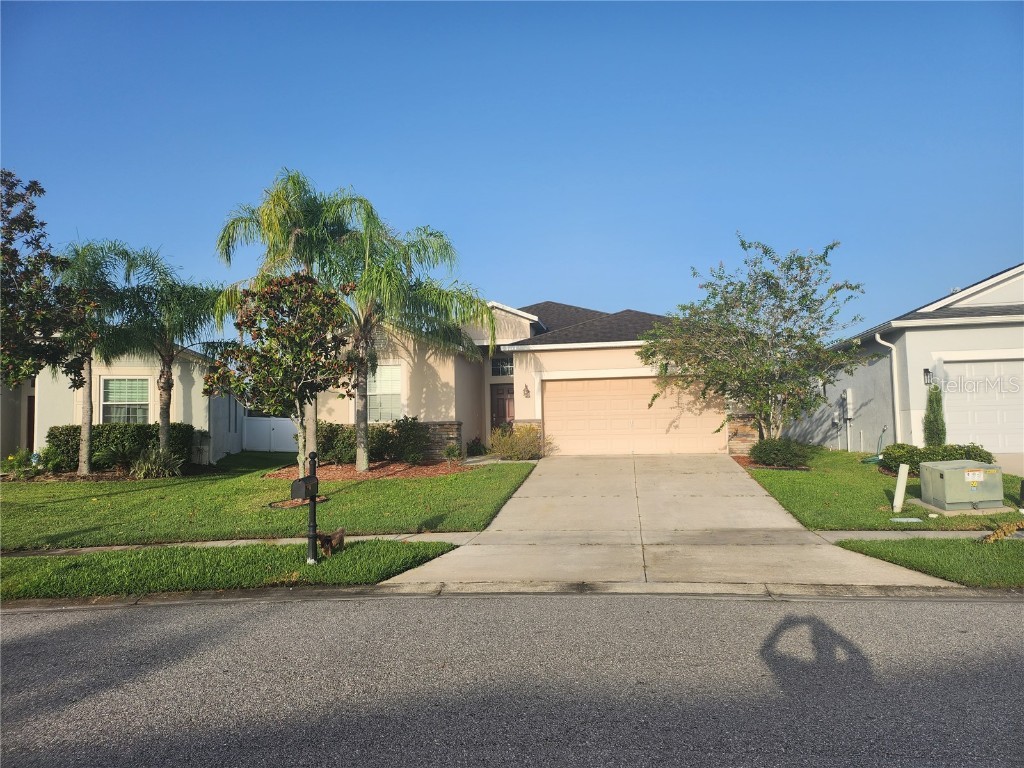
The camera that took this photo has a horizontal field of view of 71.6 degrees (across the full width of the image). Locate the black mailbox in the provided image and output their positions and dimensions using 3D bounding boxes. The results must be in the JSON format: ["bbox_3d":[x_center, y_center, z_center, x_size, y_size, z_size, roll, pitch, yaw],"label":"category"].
[{"bbox_3d":[-2.813,1.420,9.650,0.195,0.270,0.470,-2,-3,8],"label":"black mailbox"}]

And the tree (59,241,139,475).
[{"bbox_3d":[-10.124,-0.621,17.300,2.200,5.700,2.200,0,-4,-17],"label":"tree"}]

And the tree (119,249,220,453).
[{"bbox_3d":[-8.660,-0.643,17.900,2.600,5.600,2.500,0,-4,-17],"label":"tree"}]

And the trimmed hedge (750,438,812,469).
[{"bbox_3d":[6.429,1.664,17.000,1.500,0.740,1.200,-2,-3,9],"label":"trimmed hedge"}]

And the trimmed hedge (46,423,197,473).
[{"bbox_3d":[-9.976,1.610,18.000,3.700,1.200,1.050,0,-3,-15],"label":"trimmed hedge"}]

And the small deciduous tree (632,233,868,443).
[{"bbox_3d":[5.918,-0.895,17.400,5.400,5.500,4.900,-2,-3,9],"label":"small deciduous tree"}]

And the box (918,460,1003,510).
[{"bbox_3d":[7.741,1.744,12.200,0.930,0.730,0.960,-2,-3,11],"label":"box"}]

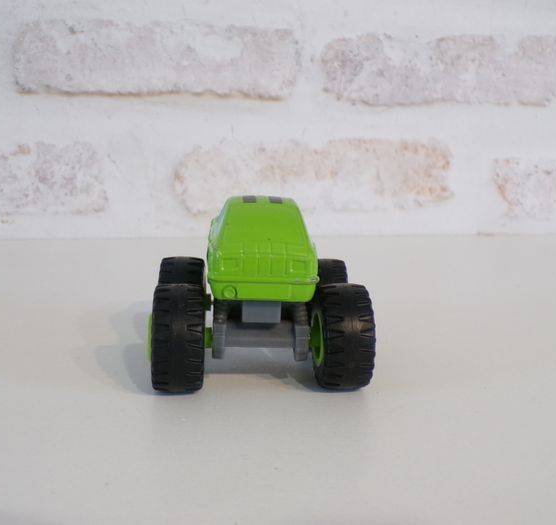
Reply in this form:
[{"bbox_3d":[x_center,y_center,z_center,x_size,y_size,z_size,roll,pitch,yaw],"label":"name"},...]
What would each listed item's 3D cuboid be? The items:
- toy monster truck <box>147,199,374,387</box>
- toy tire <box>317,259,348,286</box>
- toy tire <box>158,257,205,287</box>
[{"bbox_3d":[-0.007,0.006,0.251,0.068,0.058,0.077,0,11,-6],"label":"toy monster truck"},{"bbox_3d":[0.016,0.015,0.278,0.015,0.033,0.033,0,11,-6],"label":"toy tire"},{"bbox_3d":[-0.034,0.015,0.273,0.015,0.033,0.033,0,11,-6],"label":"toy tire"}]

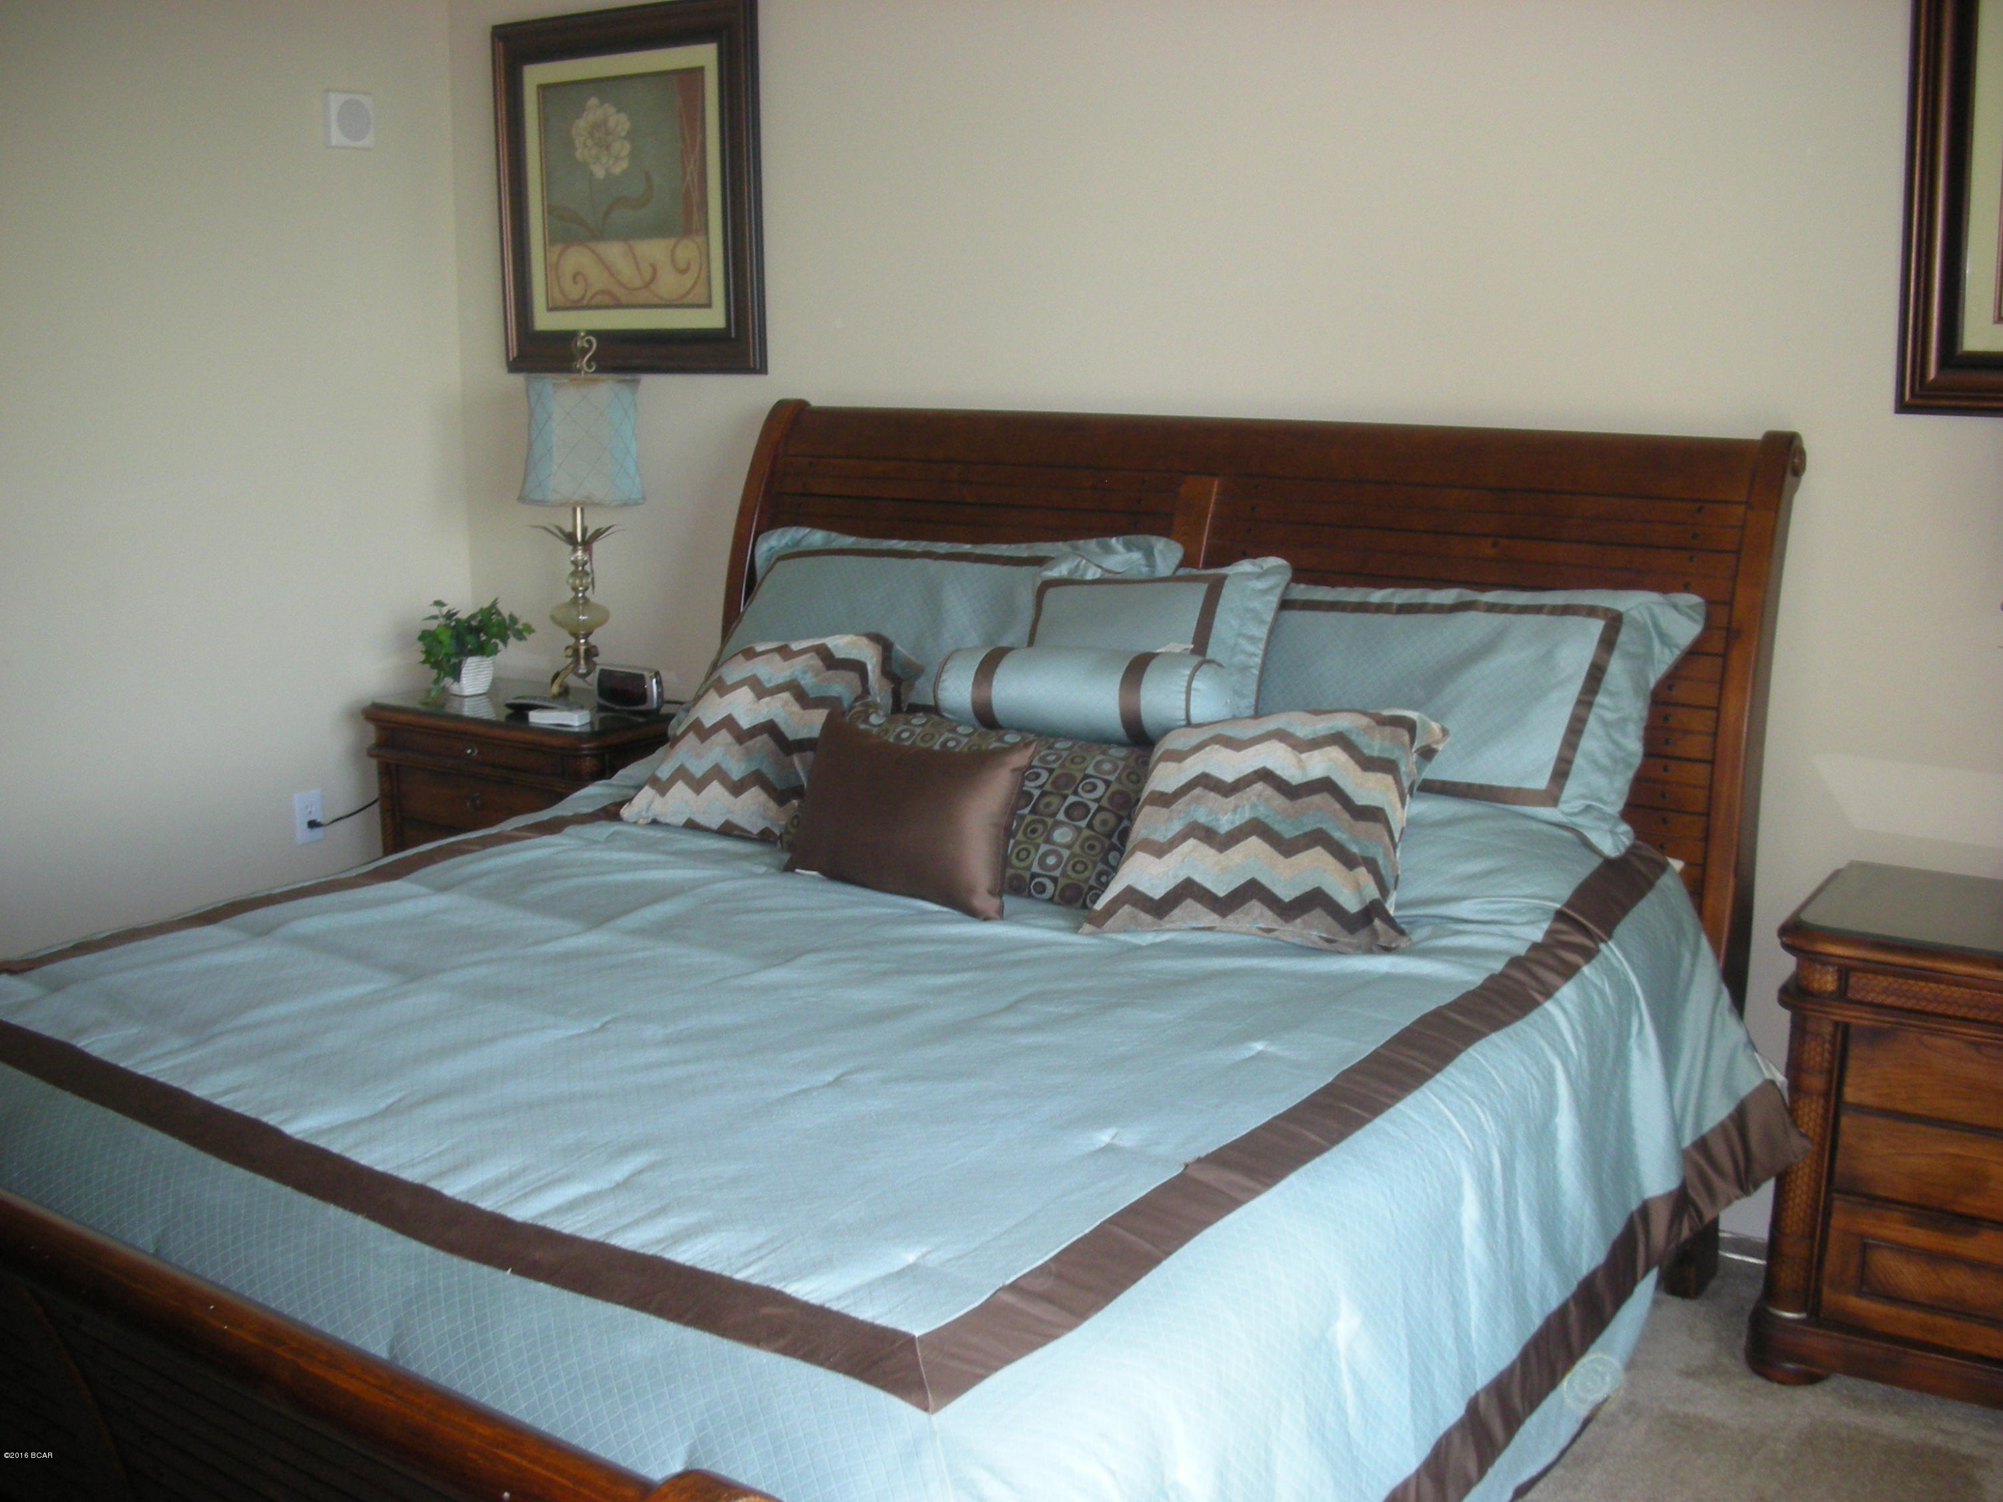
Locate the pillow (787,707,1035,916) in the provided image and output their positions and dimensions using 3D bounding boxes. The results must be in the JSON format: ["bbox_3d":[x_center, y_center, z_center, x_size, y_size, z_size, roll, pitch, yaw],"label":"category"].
[{"bbox_3d":[-0.134,0.084,2.931,0.390,0.260,0.130,9,-13,35],"label":"pillow"}]

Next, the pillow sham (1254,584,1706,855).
[{"bbox_3d":[0.567,-0.088,3.138,0.900,0.160,0.490,7,59,31],"label":"pillow sham"}]

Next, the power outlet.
[{"bbox_3d":[-1.554,0.149,4.558,0.012,0.118,0.073,7,14,31],"label":"power outlet"}]

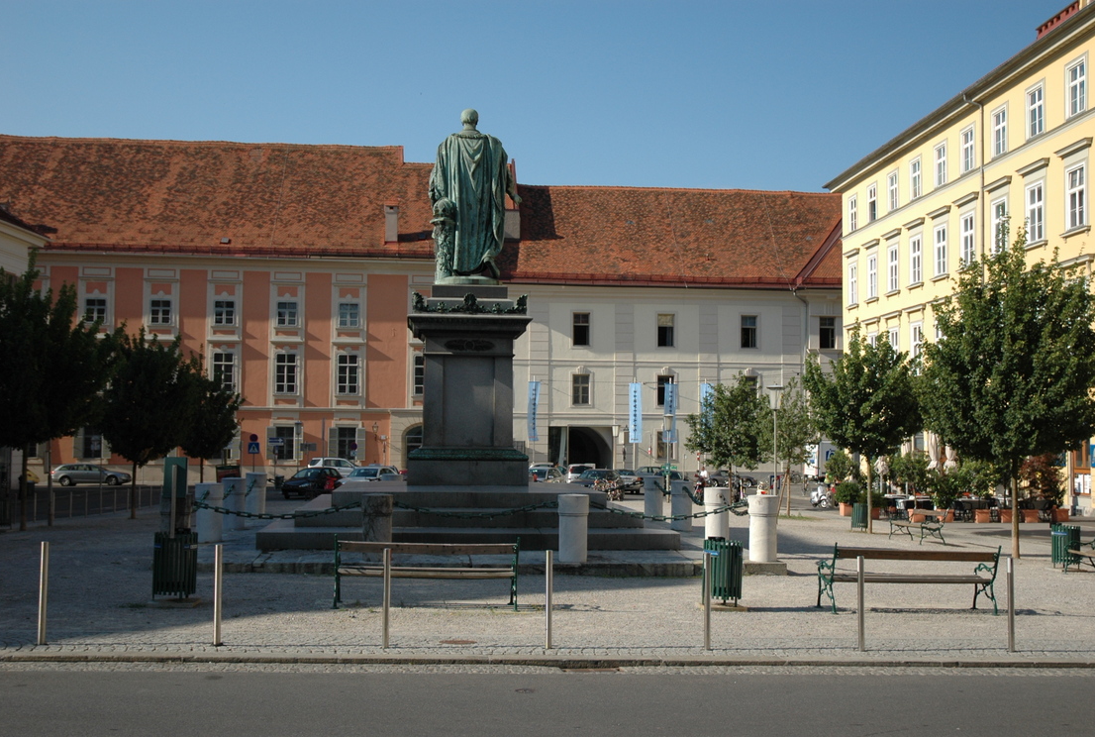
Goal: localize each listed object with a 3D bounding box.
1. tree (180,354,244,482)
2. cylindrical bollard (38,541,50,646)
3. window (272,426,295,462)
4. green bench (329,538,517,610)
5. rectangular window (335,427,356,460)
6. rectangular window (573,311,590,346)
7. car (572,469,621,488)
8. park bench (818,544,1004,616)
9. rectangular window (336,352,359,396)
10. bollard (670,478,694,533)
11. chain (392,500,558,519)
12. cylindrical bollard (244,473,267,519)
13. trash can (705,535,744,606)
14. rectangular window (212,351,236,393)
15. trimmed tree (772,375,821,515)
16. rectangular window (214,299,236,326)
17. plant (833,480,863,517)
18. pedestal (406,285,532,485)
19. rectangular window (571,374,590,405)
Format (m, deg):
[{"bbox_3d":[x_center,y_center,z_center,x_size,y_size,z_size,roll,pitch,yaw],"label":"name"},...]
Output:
[{"bbox_3d":[-12.690,2.272,44.818,2.800,5.750,2.800,1,-4,-6],"label":"tree"},{"bbox_3d":[-4.419,1.973,10.780,0.065,0.900,0.065,1,-3,-6],"label":"cylindrical bollard"},{"bbox_3d":[-17.057,4.899,79.857,1.263,2.212,0.200,1,-4,-6],"label":"window"},{"bbox_3d":[-1.394,2.339,14.215,2.060,0.830,0.670,1,-3,-4],"label":"green bench"},{"bbox_3d":[-14.418,5.336,87.849,1.420,2.380,0.250,1,-3,-6],"label":"rectangular window"},{"bbox_3d":[2.320,-2.735,86.075,1.212,2.466,0.250,1,-3,-6],"label":"rectangular window"},{"bbox_3d":[2.471,5.695,60.962,1.740,1.450,4.300,0,-3,15],"label":"car"},{"bbox_3d":[4.358,2.528,14.918,2.060,0.830,0.670,1,-3,-7],"label":"park bench"},{"bbox_3d":[-13.065,0.389,80.596,1.410,2.663,0.200,1,-4,-6],"label":"rectangular window"},{"bbox_3d":[2.734,2.801,24.969,0.445,0.990,0.445,1,-4,-6],"label":"bollard"},{"bbox_3d":[-1.094,2.150,18.750,2.541,0.310,0.080,1,-3,-6],"label":"chain"},{"bbox_3d":[-6.556,2.864,27.528,0.485,1.025,0.485,1,-3,-6],"label":"cylindrical bollard"},{"bbox_3d":[2.109,2.444,14.721,0.470,0.790,0.470,1,-3,0],"label":"trash can"},{"bbox_3d":[-22.968,0.281,87.172,1.530,2.900,0.250,1,-3,-6],"label":"rectangular window"},{"bbox_3d":[8.681,2.725,43.421,2.100,4.969,2.100,1,-3,-6],"label":"trimmed tree"},{"bbox_3d":[-22.955,-3.972,87.392,1.500,1.800,0.250,1,-3,-6],"label":"rectangular window"},{"bbox_3d":[10.699,4.636,43.820,1.005,1.299,1.005,1,-3,-6],"label":"plant"},{"bbox_3d":[-1.503,0.343,23.409,2.240,3.670,2.240,1,-3,-6],"label":"pedestal"},{"bbox_3d":[2.244,1.423,82.286,1.150,1.988,0.200,1,-4,-6],"label":"rectangular window"}]

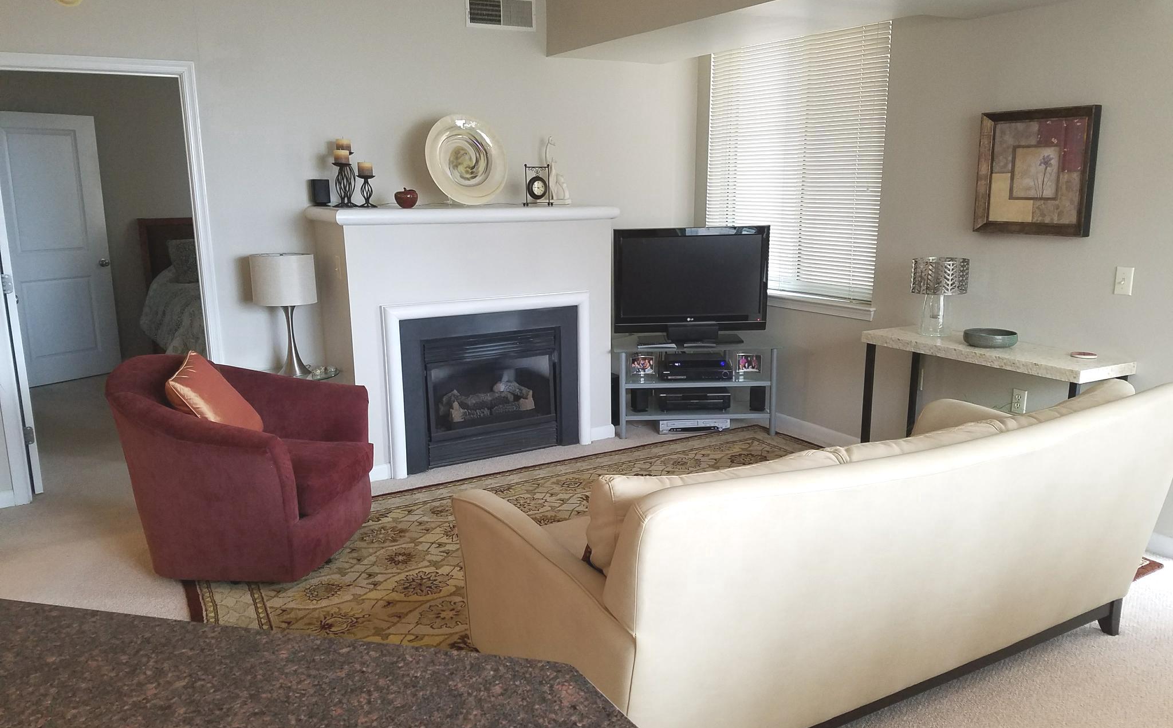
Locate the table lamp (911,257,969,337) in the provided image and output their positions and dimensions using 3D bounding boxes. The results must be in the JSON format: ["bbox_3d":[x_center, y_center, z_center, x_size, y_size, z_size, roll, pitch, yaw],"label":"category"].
[{"bbox_3d":[1.703,-0.320,4.264,0.252,0.368,0.252,-8,14,-29],"label":"table lamp"}]

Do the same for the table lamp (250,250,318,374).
[{"bbox_3d":[-1.541,-0.253,4.537,0.312,0.628,0.312,-8,14,-29],"label":"table lamp"}]

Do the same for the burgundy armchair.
[{"bbox_3d":[-1.457,0.403,3.734,0.860,0.790,0.810,1,12,7],"label":"burgundy armchair"}]

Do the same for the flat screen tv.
[{"bbox_3d":[0.630,-0.488,5.387,0.930,0.688,0.250,-1,12,-2],"label":"flat screen tv"}]

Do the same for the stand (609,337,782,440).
[{"bbox_3d":[0.658,0.121,5.485,1.000,0.555,0.500,-1,12,-2],"label":"stand"}]

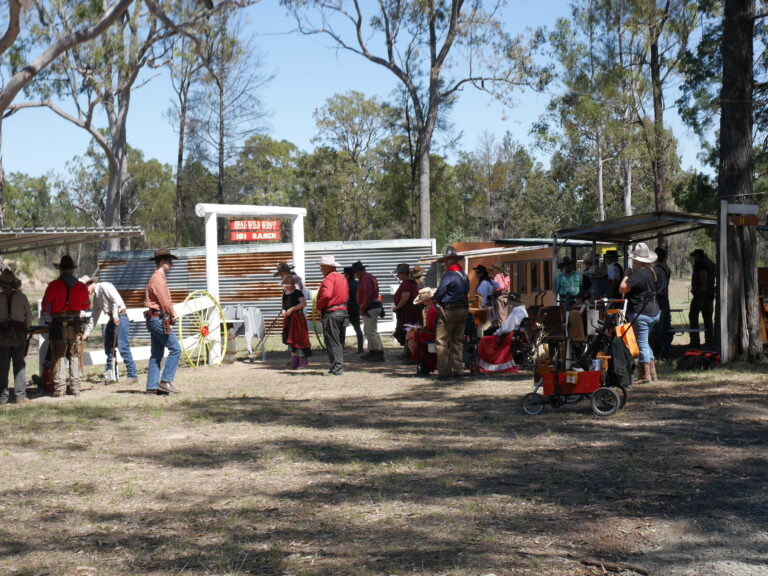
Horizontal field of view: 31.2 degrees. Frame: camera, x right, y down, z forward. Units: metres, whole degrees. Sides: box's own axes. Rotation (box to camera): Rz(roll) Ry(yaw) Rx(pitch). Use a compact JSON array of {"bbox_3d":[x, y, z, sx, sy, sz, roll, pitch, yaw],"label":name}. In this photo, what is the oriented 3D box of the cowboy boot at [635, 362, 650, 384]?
[{"bbox_3d":[3.352,1.106,17.800,0.260,0.290,0.110,0,0,15],"label":"cowboy boot"}]

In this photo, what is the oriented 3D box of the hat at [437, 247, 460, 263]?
[{"bbox_3d":[0.957,-0.478,19.800,0.380,0.170,0.340,0,0,39],"label":"hat"}]

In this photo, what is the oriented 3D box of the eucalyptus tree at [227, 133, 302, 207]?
[{"bbox_3d":[-6.081,-3.639,70.000,4.000,8.200,4.000,0,1,0],"label":"eucalyptus tree"}]

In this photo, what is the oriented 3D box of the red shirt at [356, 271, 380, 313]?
[{"bbox_3d":[-0.274,0.079,24.300,0.370,0.730,0.500,0,1,21],"label":"red shirt"}]

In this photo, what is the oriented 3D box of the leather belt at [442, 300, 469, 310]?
[{"bbox_3d":[1.029,0.255,19.800,0.390,0.115,0.310,0,0,-30],"label":"leather belt"}]

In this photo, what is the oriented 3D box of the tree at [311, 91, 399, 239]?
[{"bbox_3d":[-1.501,-4.758,70.000,4.800,10.500,4.600,0,1,0],"label":"tree"}]

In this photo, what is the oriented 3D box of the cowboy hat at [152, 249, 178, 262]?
[{"bbox_3d":[-2.809,-0.416,17.600,0.370,0.160,0.330,0,0,-15],"label":"cowboy hat"}]

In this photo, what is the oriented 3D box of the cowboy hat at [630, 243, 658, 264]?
[{"bbox_3d":[3.302,-0.445,17.500,0.340,0.190,0.380,-1,16,-43],"label":"cowboy hat"}]

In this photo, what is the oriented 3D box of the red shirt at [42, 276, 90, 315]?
[{"bbox_3d":[-4.178,0.092,18.100,0.620,0.550,0.380,0,1,-7],"label":"red shirt"}]

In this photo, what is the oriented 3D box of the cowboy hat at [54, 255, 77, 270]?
[{"bbox_3d":[-4.138,-0.329,17.900,0.330,0.170,0.380,0,0,-10],"label":"cowboy hat"}]

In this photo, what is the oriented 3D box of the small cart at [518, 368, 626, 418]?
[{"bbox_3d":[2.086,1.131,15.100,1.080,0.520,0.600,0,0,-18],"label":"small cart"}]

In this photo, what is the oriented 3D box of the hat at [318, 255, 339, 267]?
[{"bbox_3d":[-0.859,-0.410,21.300,0.380,0.150,0.330,1,1,28],"label":"hat"}]

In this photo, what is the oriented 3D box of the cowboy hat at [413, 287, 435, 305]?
[{"bbox_3d":[0.599,0.113,20.100,0.380,0.160,0.340,-32,6,-12],"label":"cowboy hat"}]

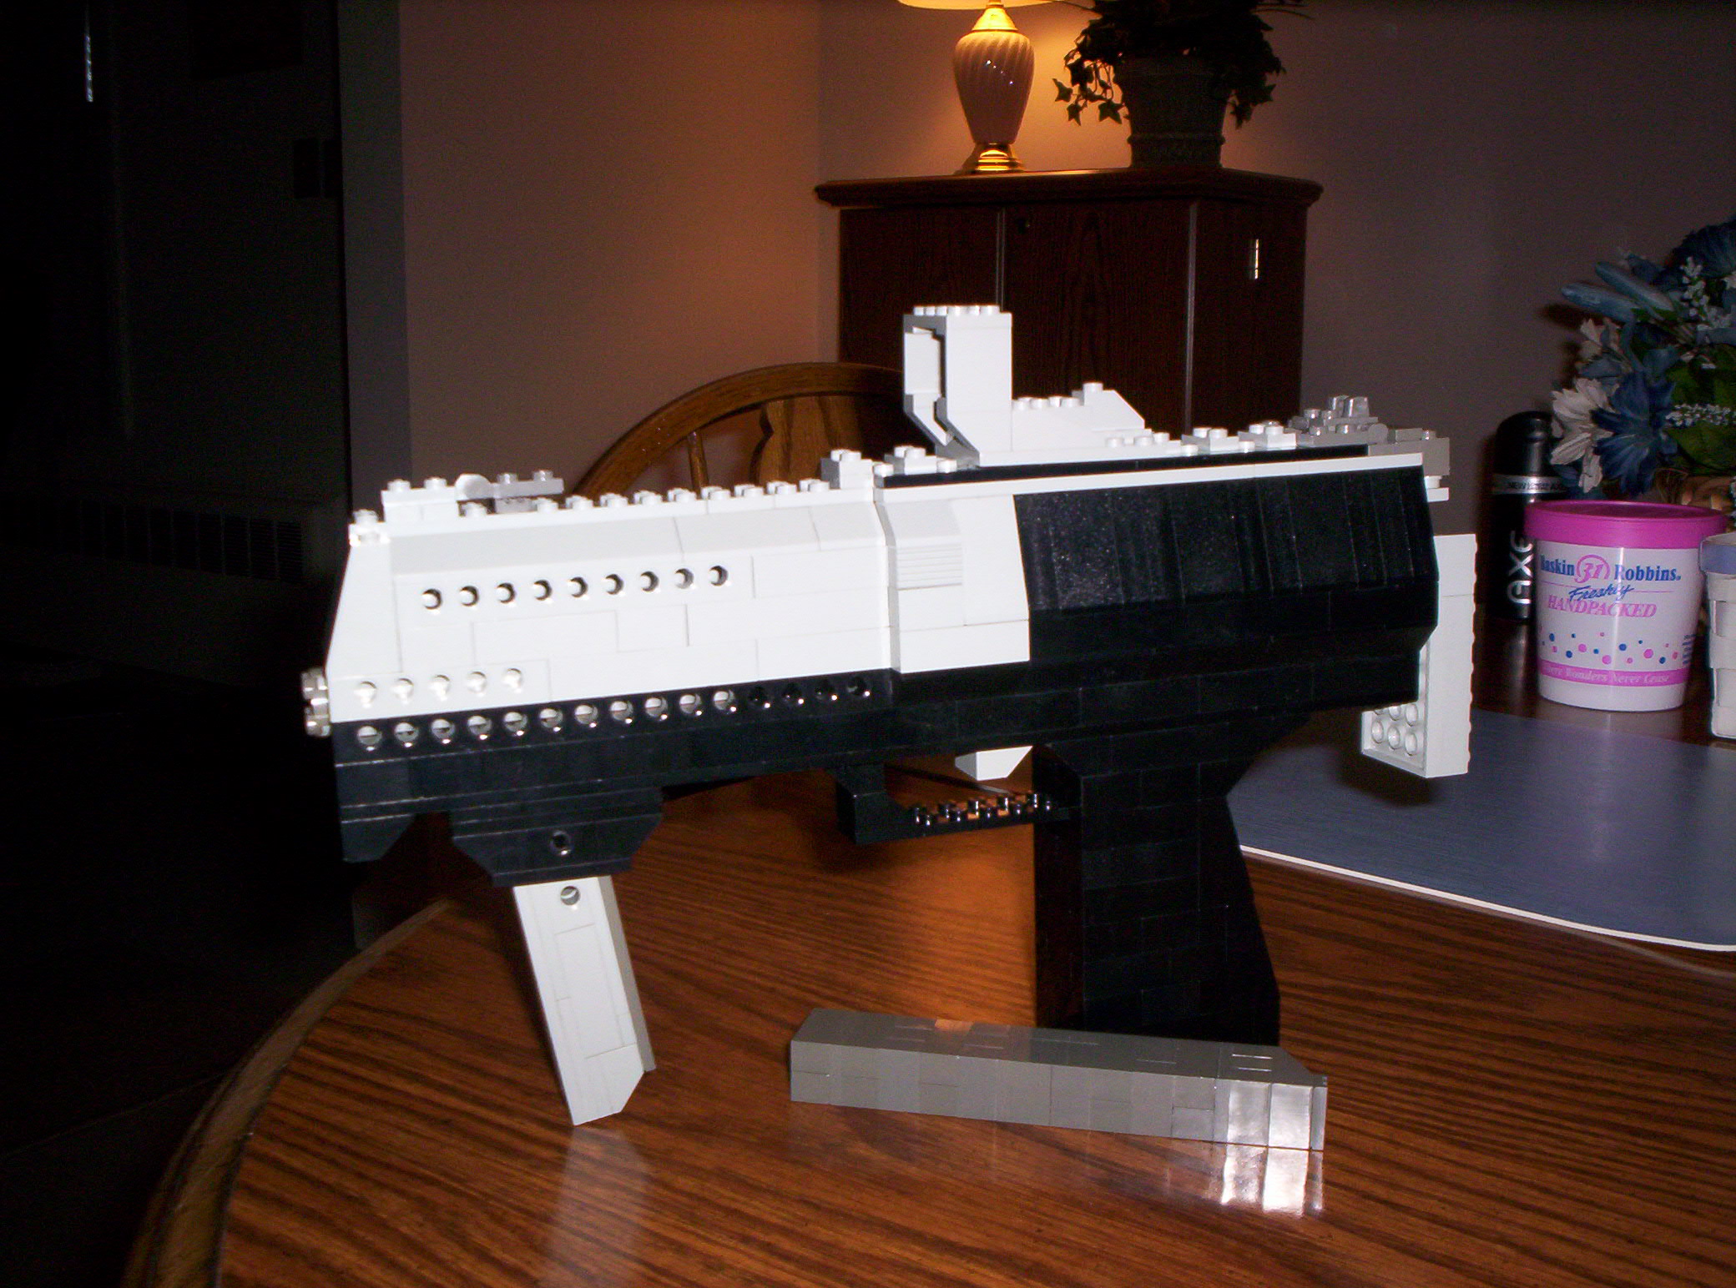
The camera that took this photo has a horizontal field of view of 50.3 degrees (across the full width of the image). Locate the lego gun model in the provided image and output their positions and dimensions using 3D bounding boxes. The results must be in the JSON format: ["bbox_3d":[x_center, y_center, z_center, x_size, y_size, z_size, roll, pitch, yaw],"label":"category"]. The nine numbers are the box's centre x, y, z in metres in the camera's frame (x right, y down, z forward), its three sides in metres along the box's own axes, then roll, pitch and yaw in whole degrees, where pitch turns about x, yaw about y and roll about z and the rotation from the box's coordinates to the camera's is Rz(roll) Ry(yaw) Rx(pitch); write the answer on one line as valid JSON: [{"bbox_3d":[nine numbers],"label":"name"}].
[{"bbox_3d":[0.017,0.017,0.457,0.299,0.196,0.048,-5,9,-17],"label":"lego gun model"}]

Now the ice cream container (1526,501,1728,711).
[{"bbox_3d":[0.393,-0.021,0.960,0.101,0.100,0.101,6,11,29],"label":"ice cream container"}]

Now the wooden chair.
[{"bbox_3d":[0.047,0.285,1.198,0.470,0.920,0.530,-3,10,-18],"label":"wooden chair"}]

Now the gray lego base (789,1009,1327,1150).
[{"bbox_3d":[0.046,0.106,0.449,0.128,0.016,0.024,3,10,12],"label":"gray lego base"}]

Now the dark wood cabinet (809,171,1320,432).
[{"bbox_3d":[0.290,-0.116,2.854,0.700,1.130,0.350,9,13,42],"label":"dark wood cabinet"}]

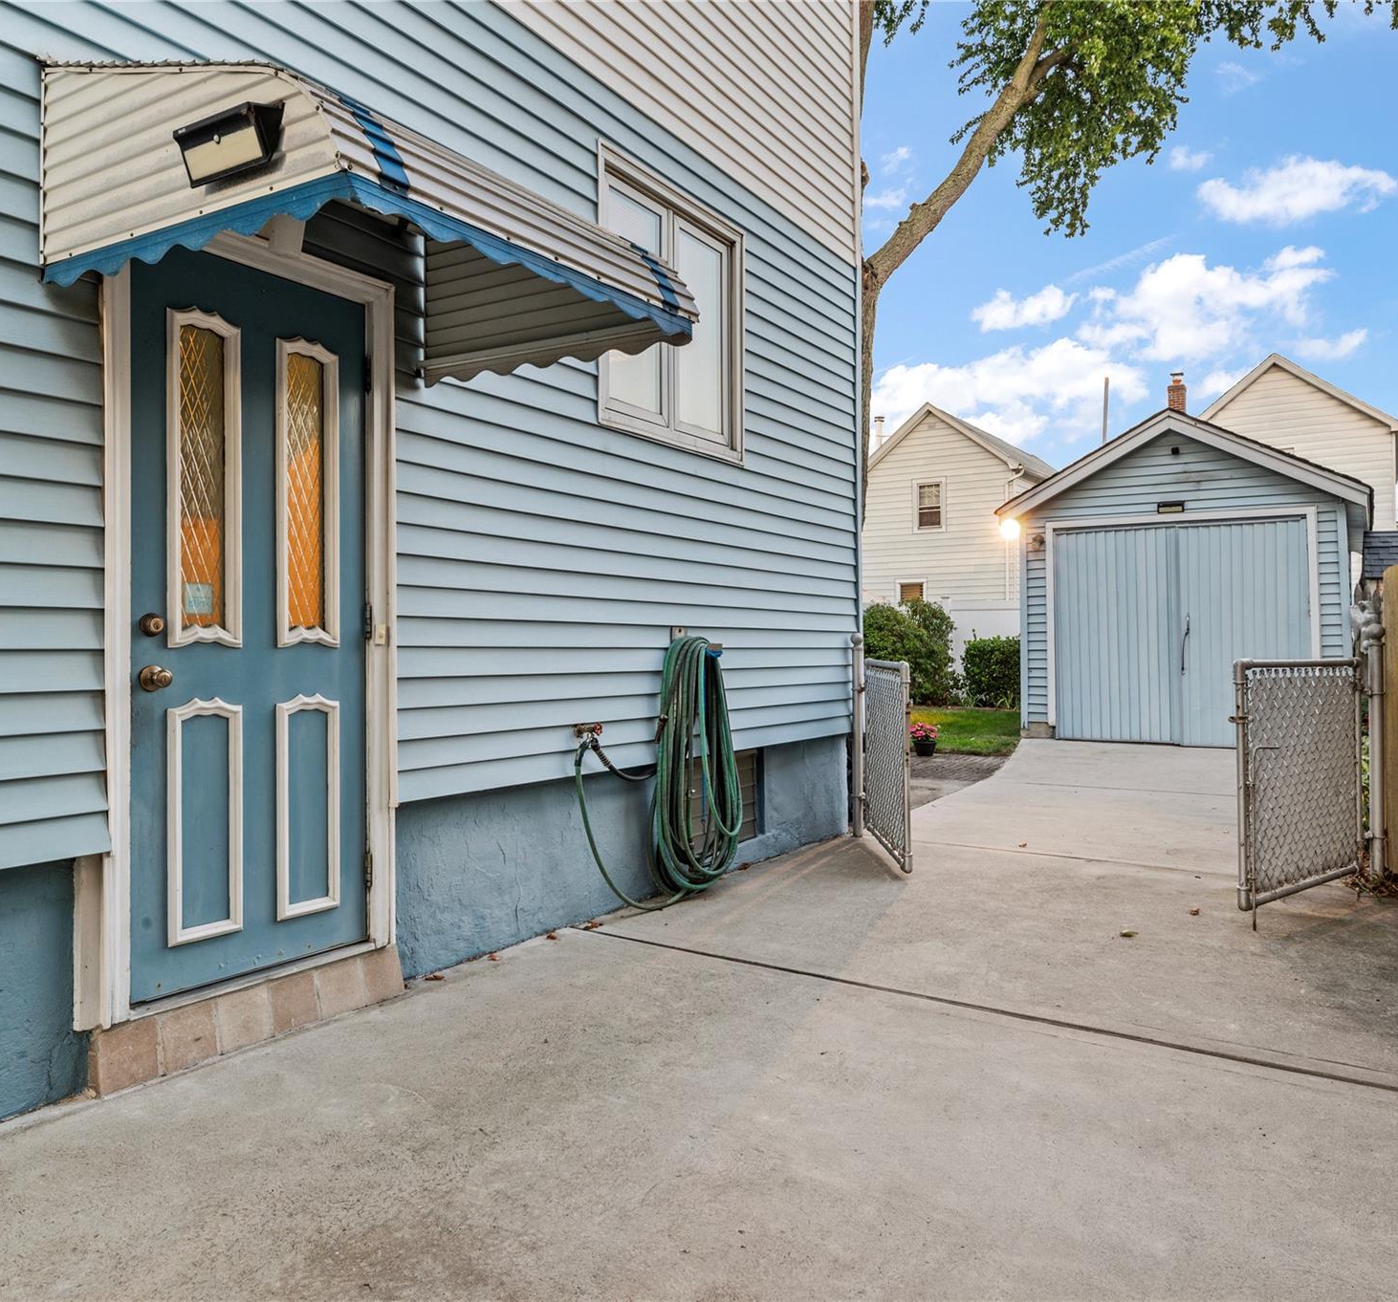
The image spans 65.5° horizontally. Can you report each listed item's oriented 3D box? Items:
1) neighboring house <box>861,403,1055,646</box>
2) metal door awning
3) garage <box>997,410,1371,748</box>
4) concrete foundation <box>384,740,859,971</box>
[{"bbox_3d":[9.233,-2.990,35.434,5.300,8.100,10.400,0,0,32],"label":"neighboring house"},{"bbox_3d":[-0.789,-1.145,2.845,1.080,0.560,1.250,0,0,32],"label":"metal door awning"},{"bbox_3d":[6.610,-0.745,14.130,3.620,3.530,6.450,0,0,32],"label":"garage"},{"bbox_3d":[-0.150,0.800,5.090,0.230,0.590,3.520,0,0,32],"label":"concrete foundation"}]

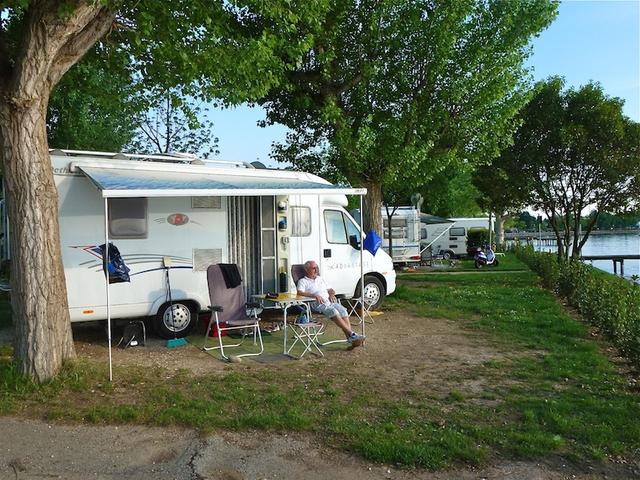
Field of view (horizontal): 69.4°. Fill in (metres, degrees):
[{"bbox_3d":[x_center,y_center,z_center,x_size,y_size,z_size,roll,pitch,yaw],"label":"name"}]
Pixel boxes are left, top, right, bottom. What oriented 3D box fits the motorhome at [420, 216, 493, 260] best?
[{"bbox_3d":[7.584,-0.109,29.888,6.100,2.650,2.250,-1,1,0],"label":"motorhome"}]

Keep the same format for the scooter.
[{"bbox_3d":[7.833,0.714,21.695,1.800,1.150,0.680,-1,1,-41],"label":"scooter"}]

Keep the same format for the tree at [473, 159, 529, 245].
[{"bbox_3d":[14.888,-2.747,37.965,4.600,7.600,4.600,-1,1,0],"label":"tree"}]

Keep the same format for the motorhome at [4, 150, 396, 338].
[{"bbox_3d":[-1.668,0.113,8.776,6.750,2.820,2.280,-1,1,-28],"label":"motorhome"}]

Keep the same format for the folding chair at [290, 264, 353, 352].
[{"bbox_3d":[0.023,0.954,7.095,0.630,1.130,0.760,-1,1,-37],"label":"folding chair"}]

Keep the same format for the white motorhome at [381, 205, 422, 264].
[{"bbox_3d":[3.383,-0.077,23.787,2.250,2.800,6.000,-1,1,0],"label":"white motorhome"}]

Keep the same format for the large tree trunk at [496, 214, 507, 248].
[{"bbox_3d":[14.915,-0.547,37.985,0.780,3.200,0.780,-1,1,0],"label":"large tree trunk"}]

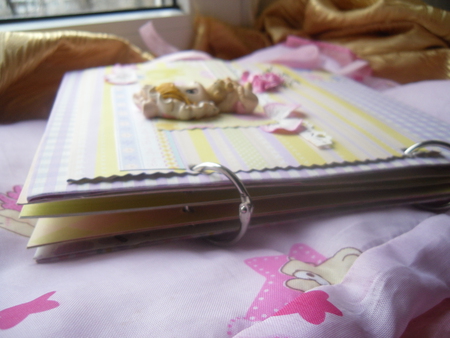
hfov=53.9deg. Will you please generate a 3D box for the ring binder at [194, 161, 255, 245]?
[{"bbox_3d":[-0.004,0.013,0.158,0.032,0.032,0.004,21,24,35],"label":"ring binder"}]

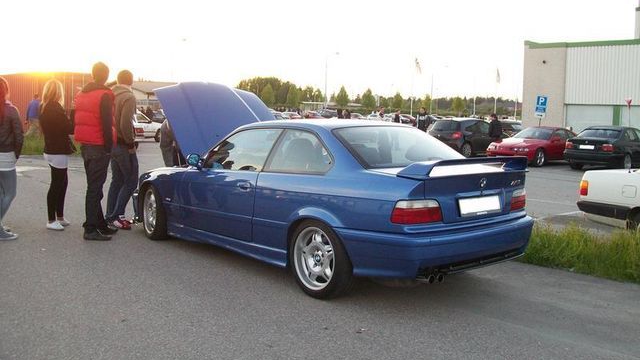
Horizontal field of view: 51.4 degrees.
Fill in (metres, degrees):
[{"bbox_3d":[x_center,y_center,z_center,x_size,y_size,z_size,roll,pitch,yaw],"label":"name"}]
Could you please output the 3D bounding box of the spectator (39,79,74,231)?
[{"bbox_3d":[-3.063,-0.321,7.817,0.340,1.700,0.460,-5,9,-42],"label":"spectator"}]

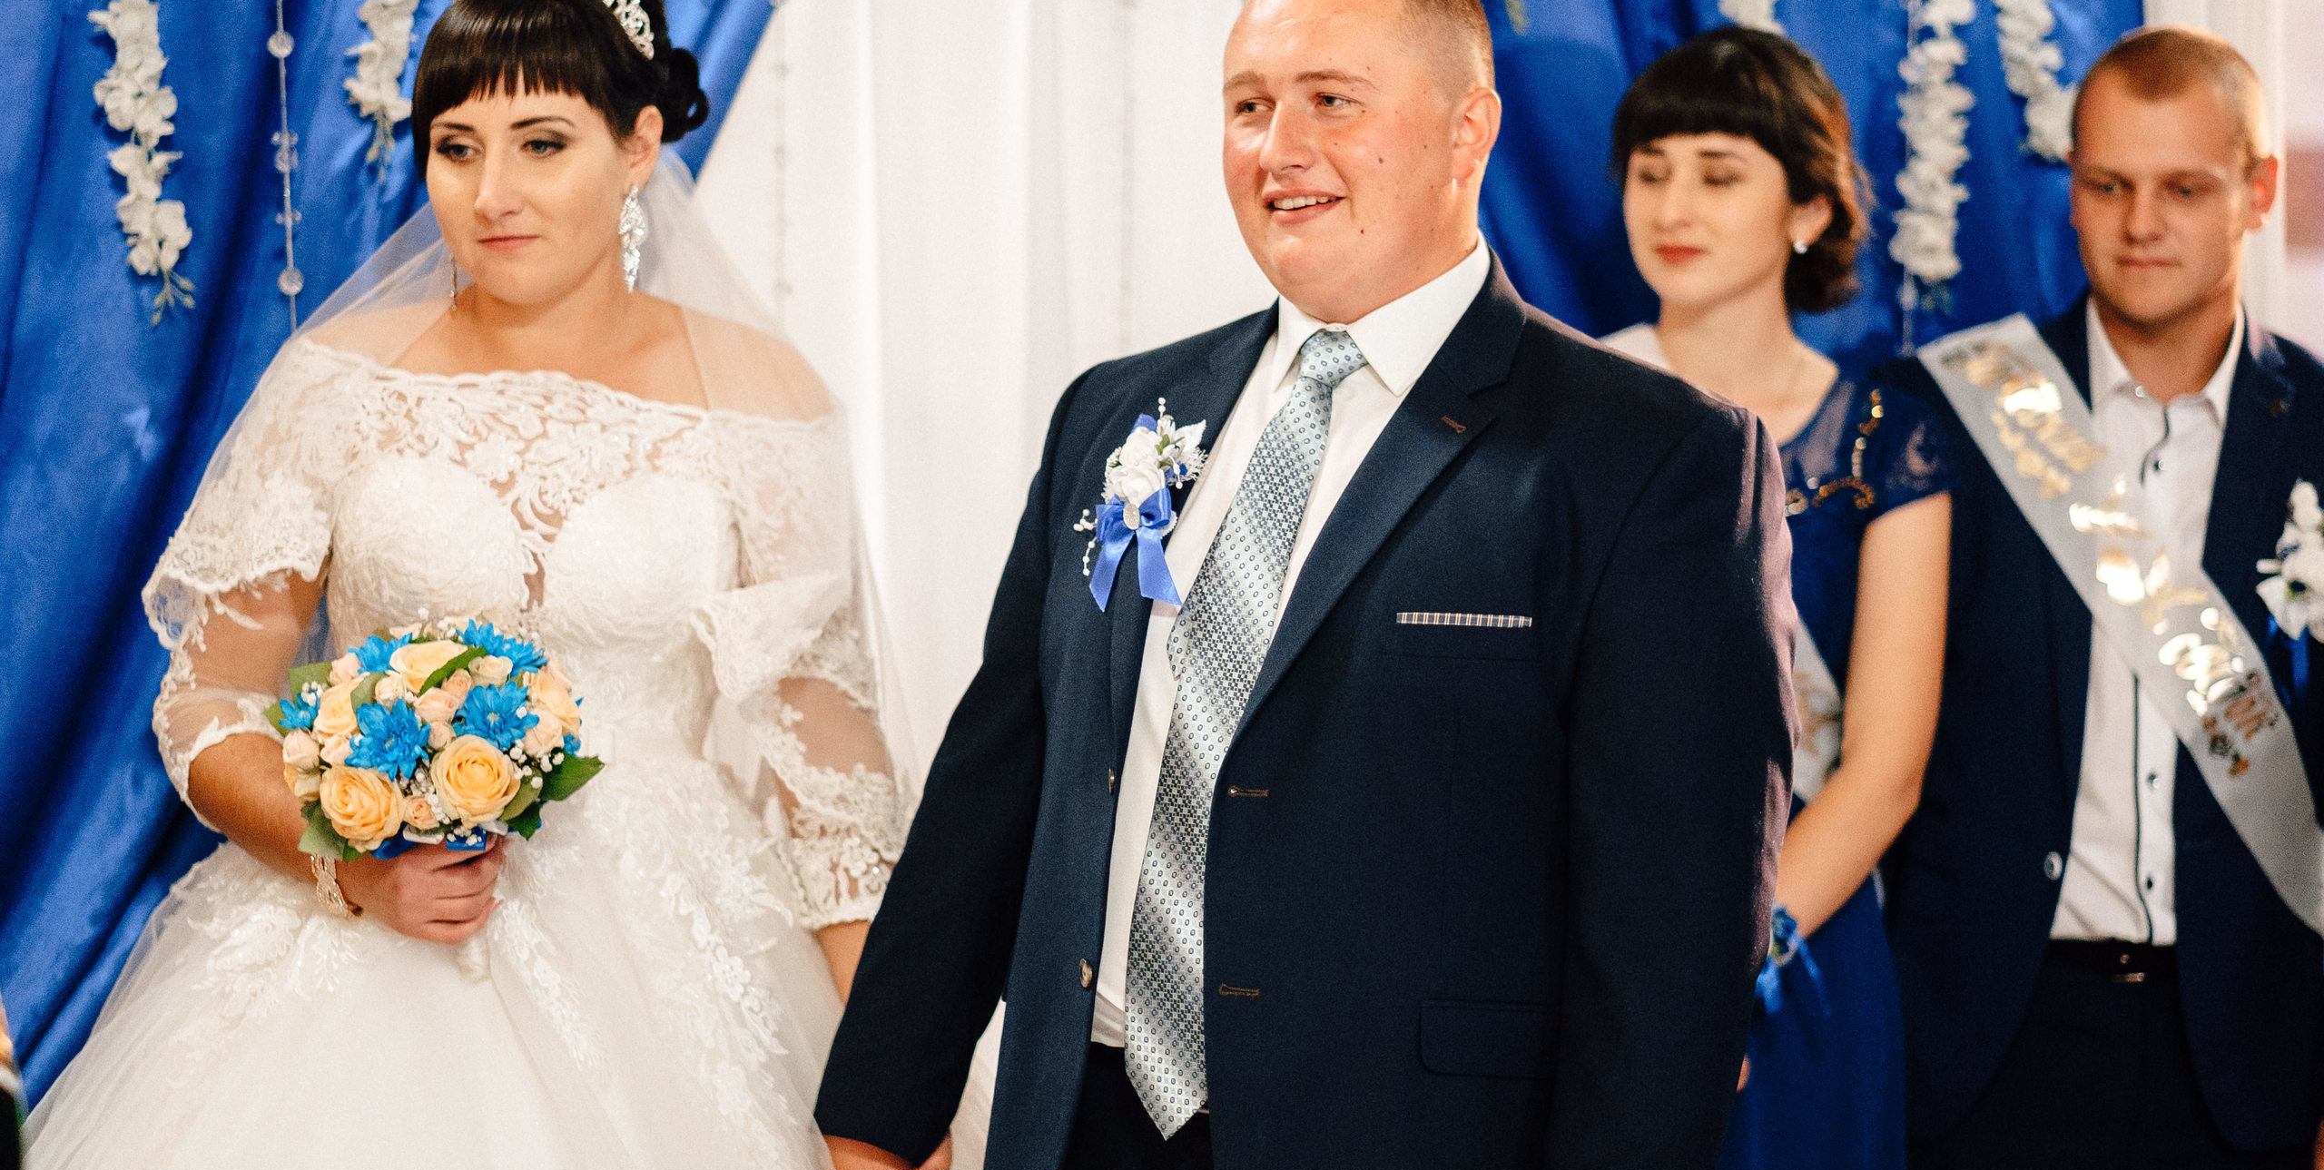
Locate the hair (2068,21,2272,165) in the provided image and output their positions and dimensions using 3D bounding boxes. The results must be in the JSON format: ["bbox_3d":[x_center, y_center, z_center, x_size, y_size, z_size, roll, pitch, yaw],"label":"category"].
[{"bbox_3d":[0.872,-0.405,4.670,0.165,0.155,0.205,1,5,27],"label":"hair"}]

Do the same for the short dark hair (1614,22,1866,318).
[{"bbox_3d":[0.481,-0.346,4.520,0.190,0.240,0.230,2,5,33],"label":"short dark hair"}]

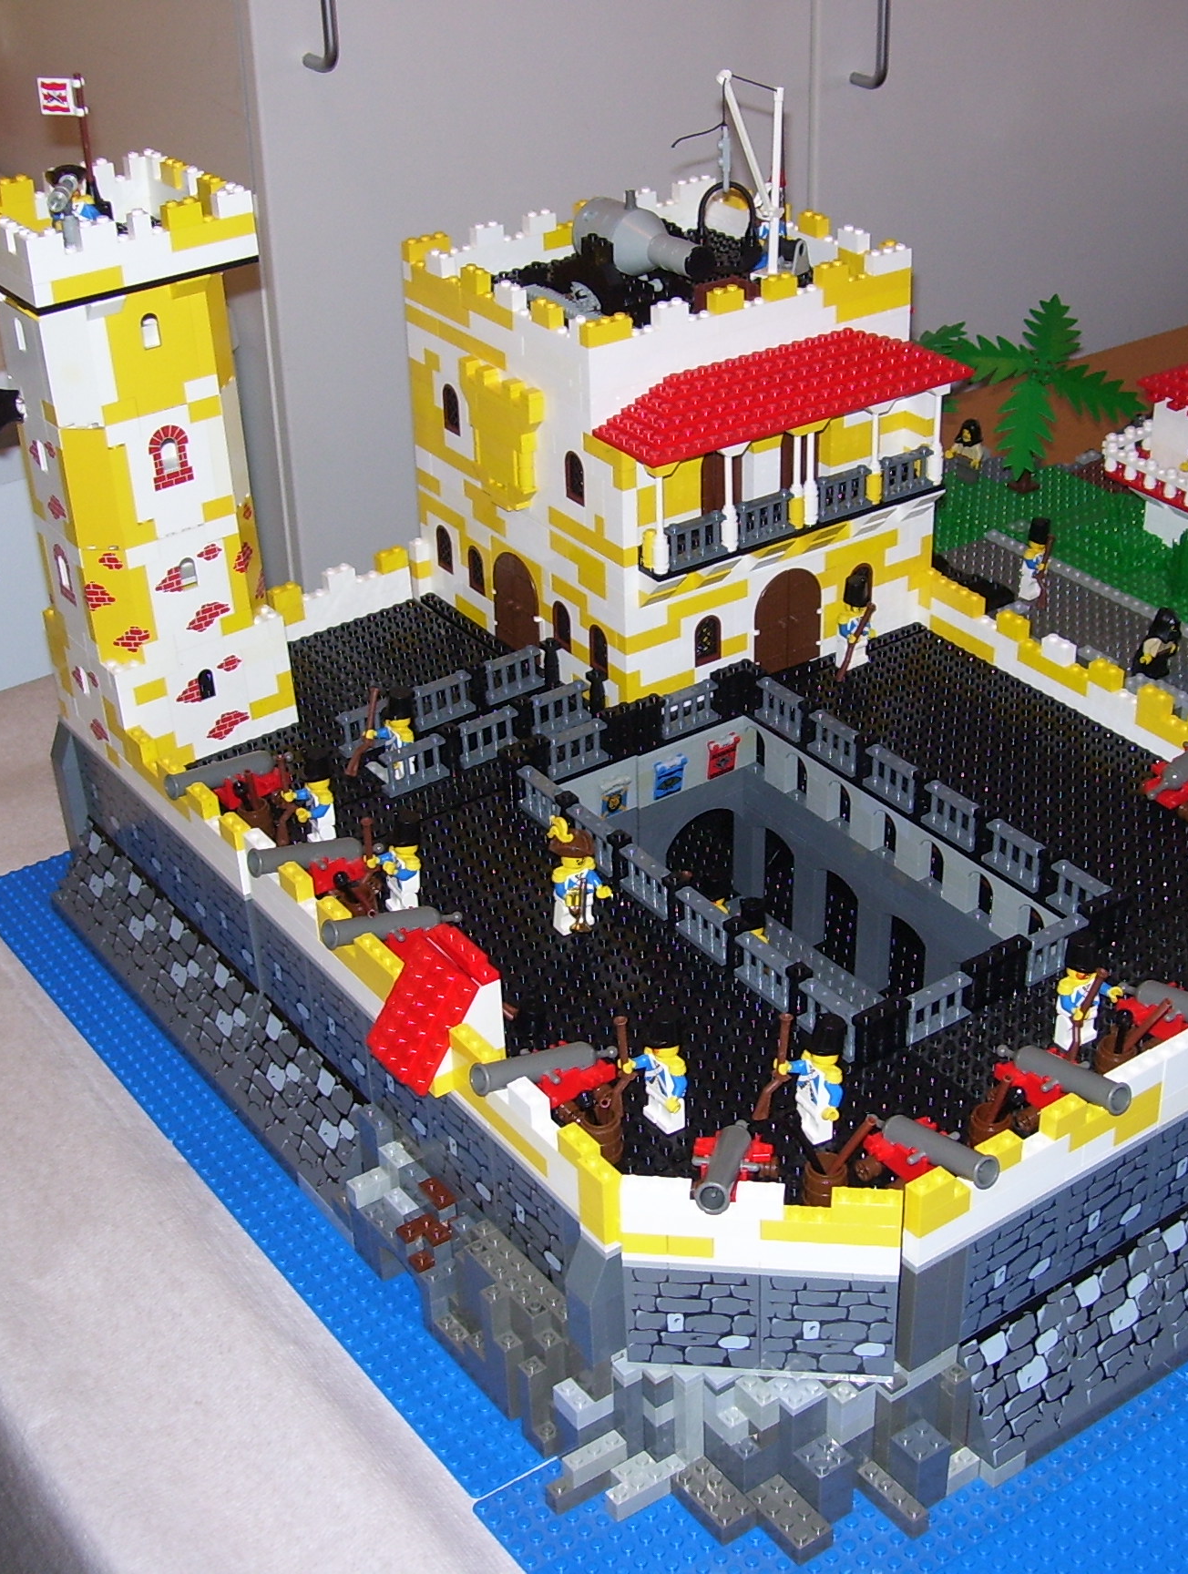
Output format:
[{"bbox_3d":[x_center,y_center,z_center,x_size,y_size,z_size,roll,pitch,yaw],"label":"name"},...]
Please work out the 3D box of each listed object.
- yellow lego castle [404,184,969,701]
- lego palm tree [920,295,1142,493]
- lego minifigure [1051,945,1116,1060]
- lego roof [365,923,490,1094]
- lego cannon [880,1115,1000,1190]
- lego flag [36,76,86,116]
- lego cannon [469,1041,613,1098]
[{"bbox_3d":[0.046,-0.174,1.099,0.192,0.198,0.214,-21,35,-28],"label":"yellow lego castle"},{"bbox_3d":[0.269,-0.231,1.344,0.138,0.095,0.150,-21,35,-28],"label":"lego palm tree"},{"bbox_3d":[0.183,0.076,0.810,0.025,0.049,0.018,-21,35,-28],"label":"lego minifigure"},{"bbox_3d":[-0.060,0.083,0.817,0.039,0.041,0.042,-21,35,-28],"label":"lego roof"},{"bbox_3d":[0.114,0.126,0.743,0.024,0.036,0.062,-21,35,-28],"label":"lego cannon"},{"bbox_3d":[-0.225,-0.291,0.921,0.020,0.017,0.004,-4,31,-3],"label":"lego flag"},{"bbox_3d":[-0.016,0.104,0.790,0.060,0.035,0.024,-21,35,-28],"label":"lego cannon"}]

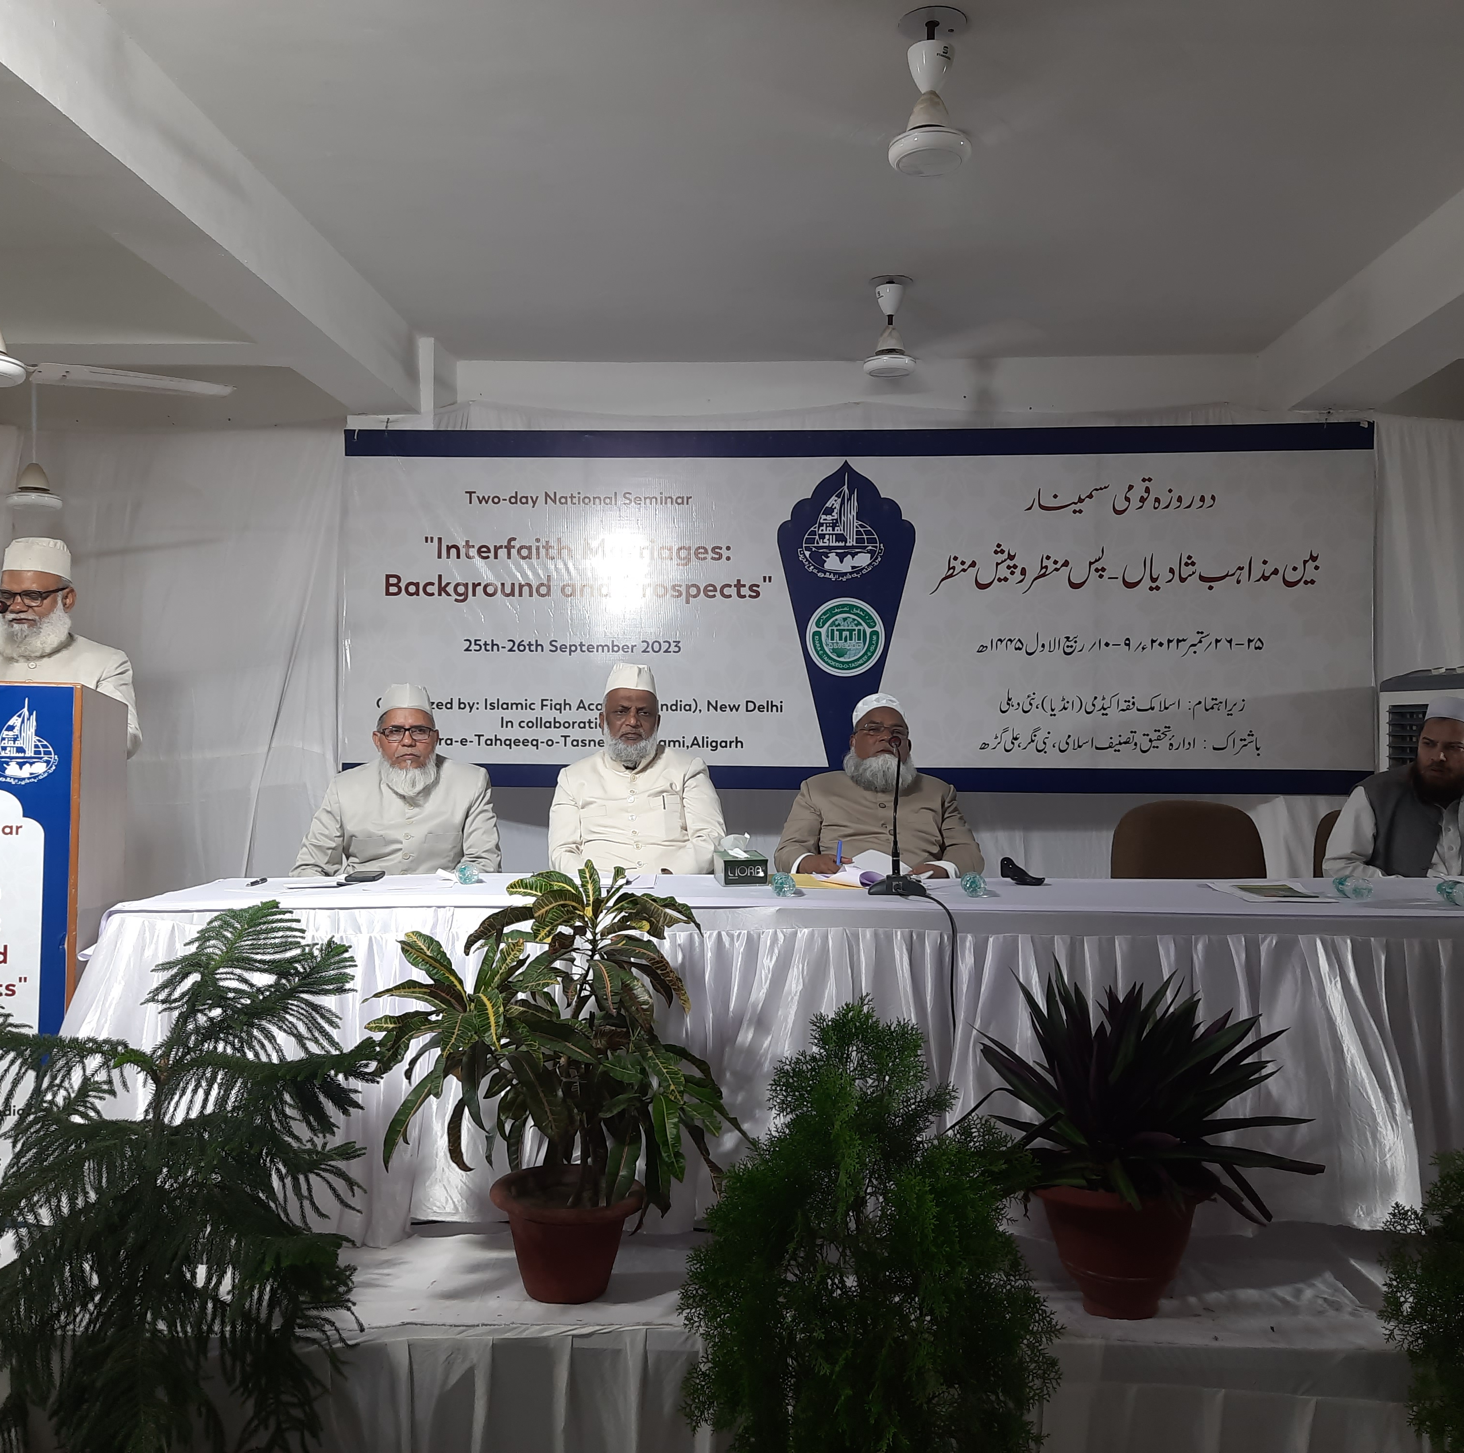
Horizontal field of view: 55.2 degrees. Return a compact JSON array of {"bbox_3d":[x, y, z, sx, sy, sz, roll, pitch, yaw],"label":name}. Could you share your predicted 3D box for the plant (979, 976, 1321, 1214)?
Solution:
[{"bbox_3d":[0.840,0.742,2.819,0.700,0.500,0.660,0,-1,0],"label":"plant"}]

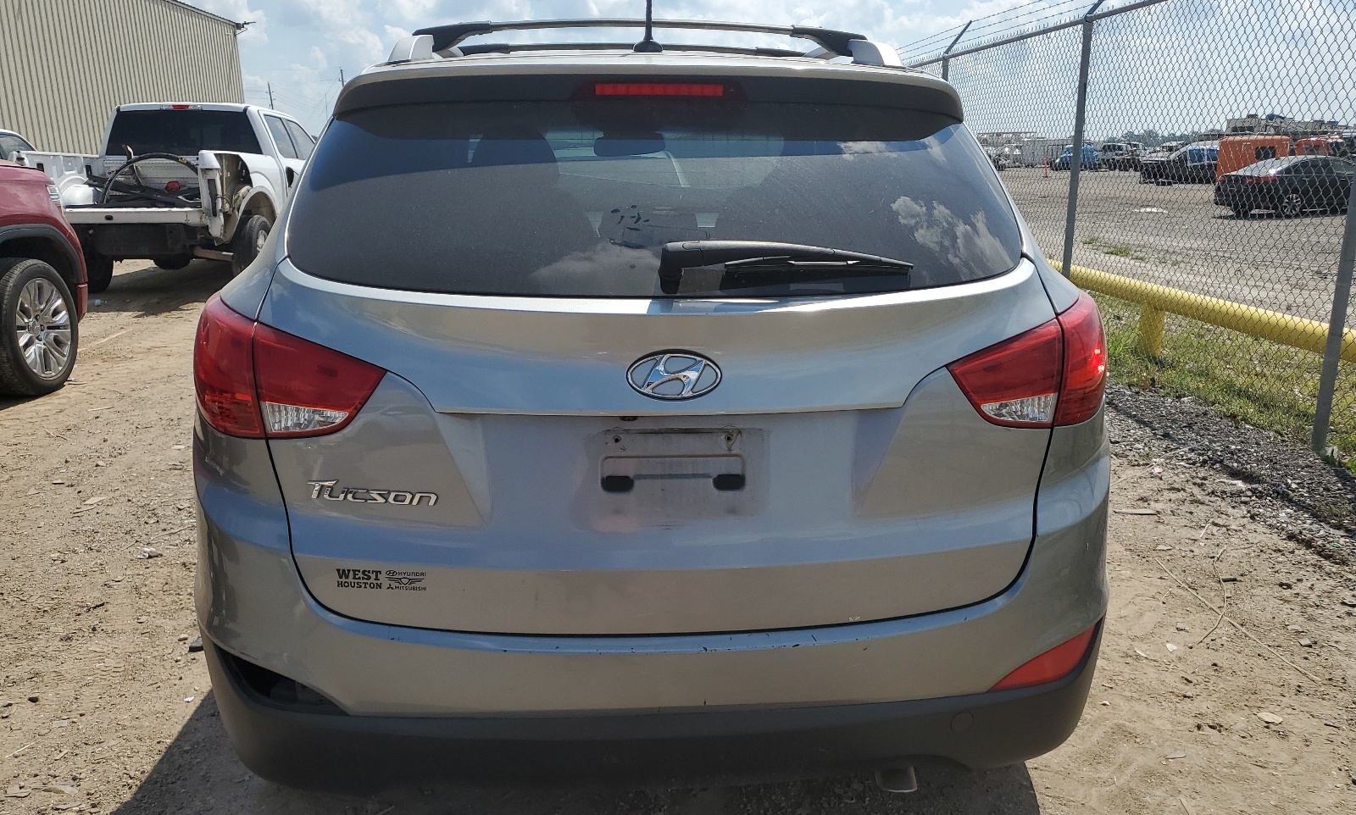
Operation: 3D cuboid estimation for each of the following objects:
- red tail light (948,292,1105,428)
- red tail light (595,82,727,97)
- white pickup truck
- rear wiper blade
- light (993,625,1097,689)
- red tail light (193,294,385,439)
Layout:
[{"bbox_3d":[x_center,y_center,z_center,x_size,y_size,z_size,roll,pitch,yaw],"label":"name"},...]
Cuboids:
[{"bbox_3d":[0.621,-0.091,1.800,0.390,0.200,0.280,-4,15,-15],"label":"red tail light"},{"bbox_3d":[-0.033,-0.572,1.838,0.237,0.022,0.028,-1,14,-5],"label":"red tail light"},{"bbox_3d":[-5.575,-2.648,12.511,2.060,1.950,5.750,-1,14,-5],"label":"white pickup truck"},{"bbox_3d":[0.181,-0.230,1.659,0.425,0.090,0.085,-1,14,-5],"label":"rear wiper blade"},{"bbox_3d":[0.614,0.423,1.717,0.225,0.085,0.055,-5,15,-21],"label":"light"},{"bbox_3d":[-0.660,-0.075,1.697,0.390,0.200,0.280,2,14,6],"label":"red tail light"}]

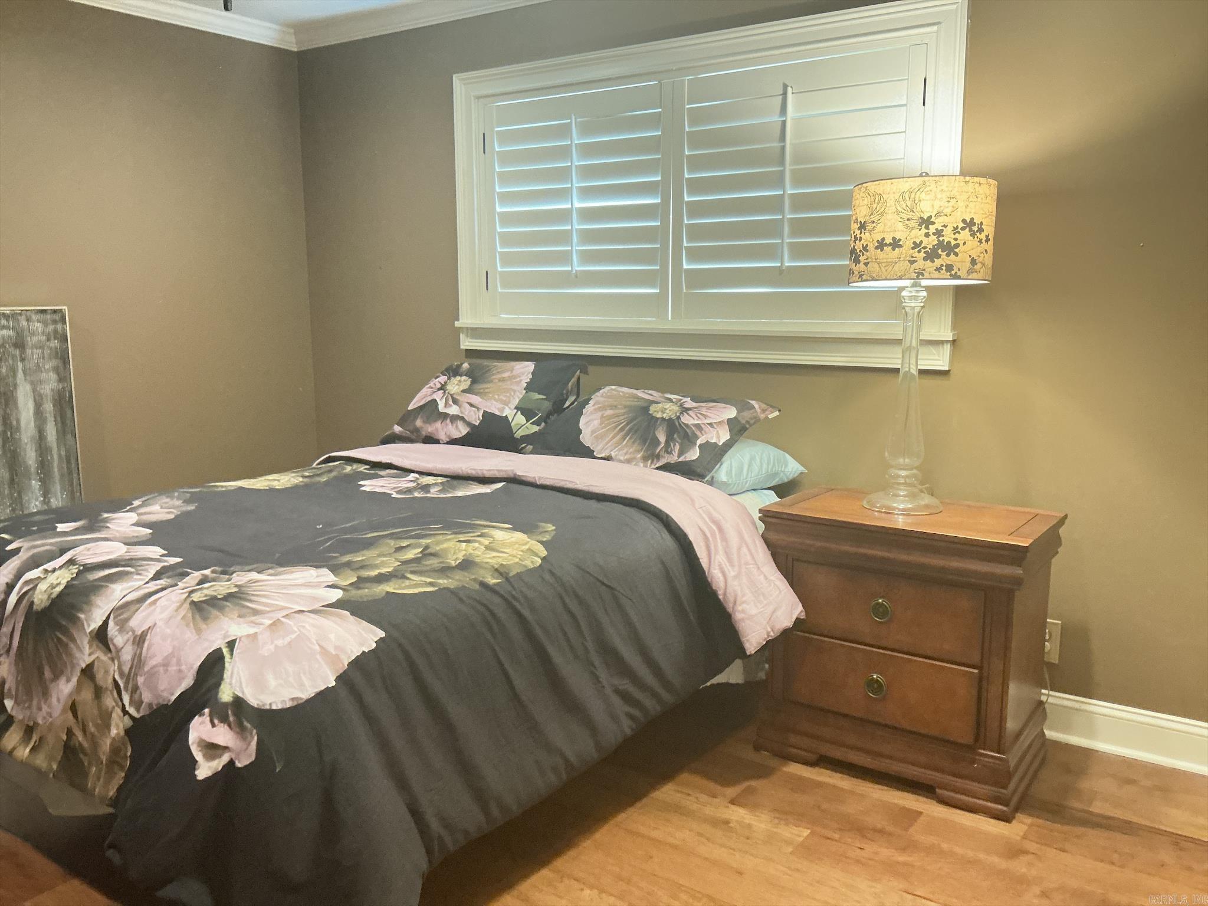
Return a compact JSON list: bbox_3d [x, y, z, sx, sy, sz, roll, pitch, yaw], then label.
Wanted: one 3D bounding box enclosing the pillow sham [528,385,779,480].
[{"bbox_3d":[0.143,-0.066,3.049,0.680,0.160,0.490,8,34,36],"label":"pillow sham"}]

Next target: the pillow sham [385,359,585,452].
[{"bbox_3d":[-0.417,-0.138,3.455,0.670,0.160,0.490,6,46,33],"label":"pillow sham"}]

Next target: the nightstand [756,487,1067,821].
[{"bbox_3d":[0.816,0.500,2.660,0.695,0.698,0.400,7,12,35],"label":"nightstand"}]

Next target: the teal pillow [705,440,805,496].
[{"bbox_3d":[0.242,0.028,3.077,0.660,0.170,0.460,6,12,33],"label":"teal pillow"}]

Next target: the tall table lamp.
[{"bbox_3d":[0.821,-0.287,2.587,0.375,0.877,0.375,6,12,33],"label":"tall table lamp"}]

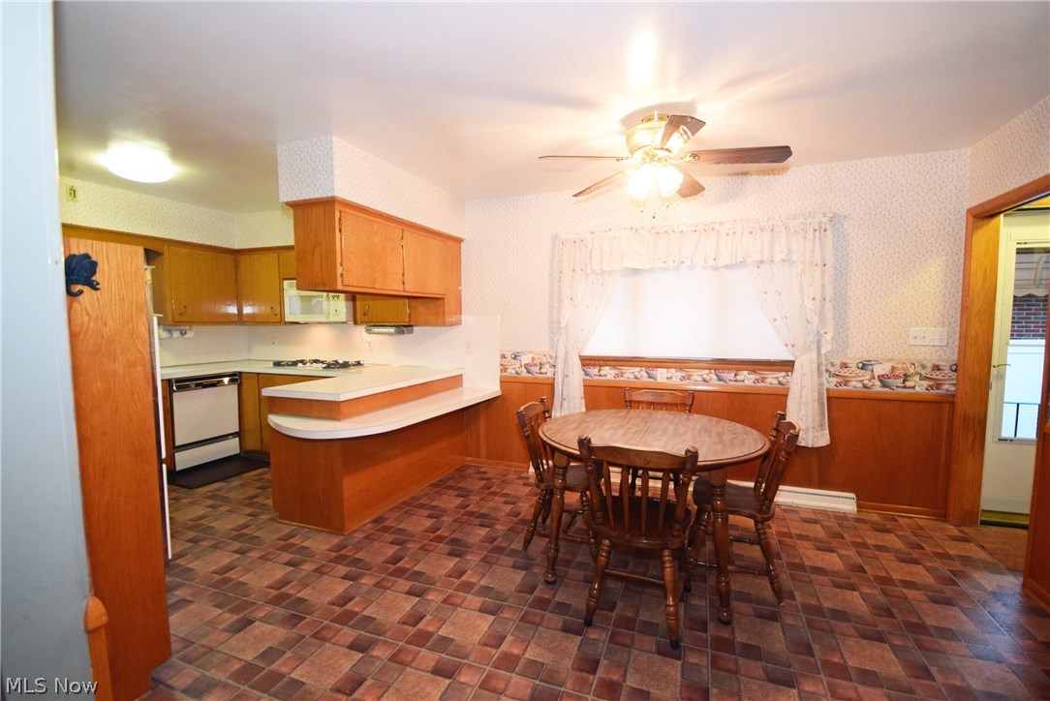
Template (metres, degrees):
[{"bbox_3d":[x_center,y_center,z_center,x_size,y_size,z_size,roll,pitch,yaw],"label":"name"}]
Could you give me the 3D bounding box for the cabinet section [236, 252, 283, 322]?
[{"bbox_3d":[-2.739,-0.659,4.745,0.630,0.740,0.325,1,4,21],"label":"cabinet section"}]

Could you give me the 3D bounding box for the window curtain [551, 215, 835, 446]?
[{"bbox_3d":[1.201,-0.143,3.426,2.070,1.640,0.140,1,4,21],"label":"window curtain"}]

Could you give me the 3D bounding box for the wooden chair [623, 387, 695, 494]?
[{"bbox_3d":[0.918,0.739,3.075,0.500,0.870,0.490,1,4,21],"label":"wooden chair"}]

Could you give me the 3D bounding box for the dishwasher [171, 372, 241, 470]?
[{"bbox_3d":[-3.280,0.652,4.261,0.600,0.820,0.600,1,4,21],"label":"dishwasher"}]

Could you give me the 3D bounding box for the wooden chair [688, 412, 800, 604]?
[{"bbox_3d":[1.153,0.785,2.381,0.490,0.870,0.500,1,4,21],"label":"wooden chair"}]

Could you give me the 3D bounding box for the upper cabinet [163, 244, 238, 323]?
[{"bbox_3d":[-3.300,-0.642,4.360,0.320,0.770,0.680,1,4,21],"label":"upper cabinet"}]

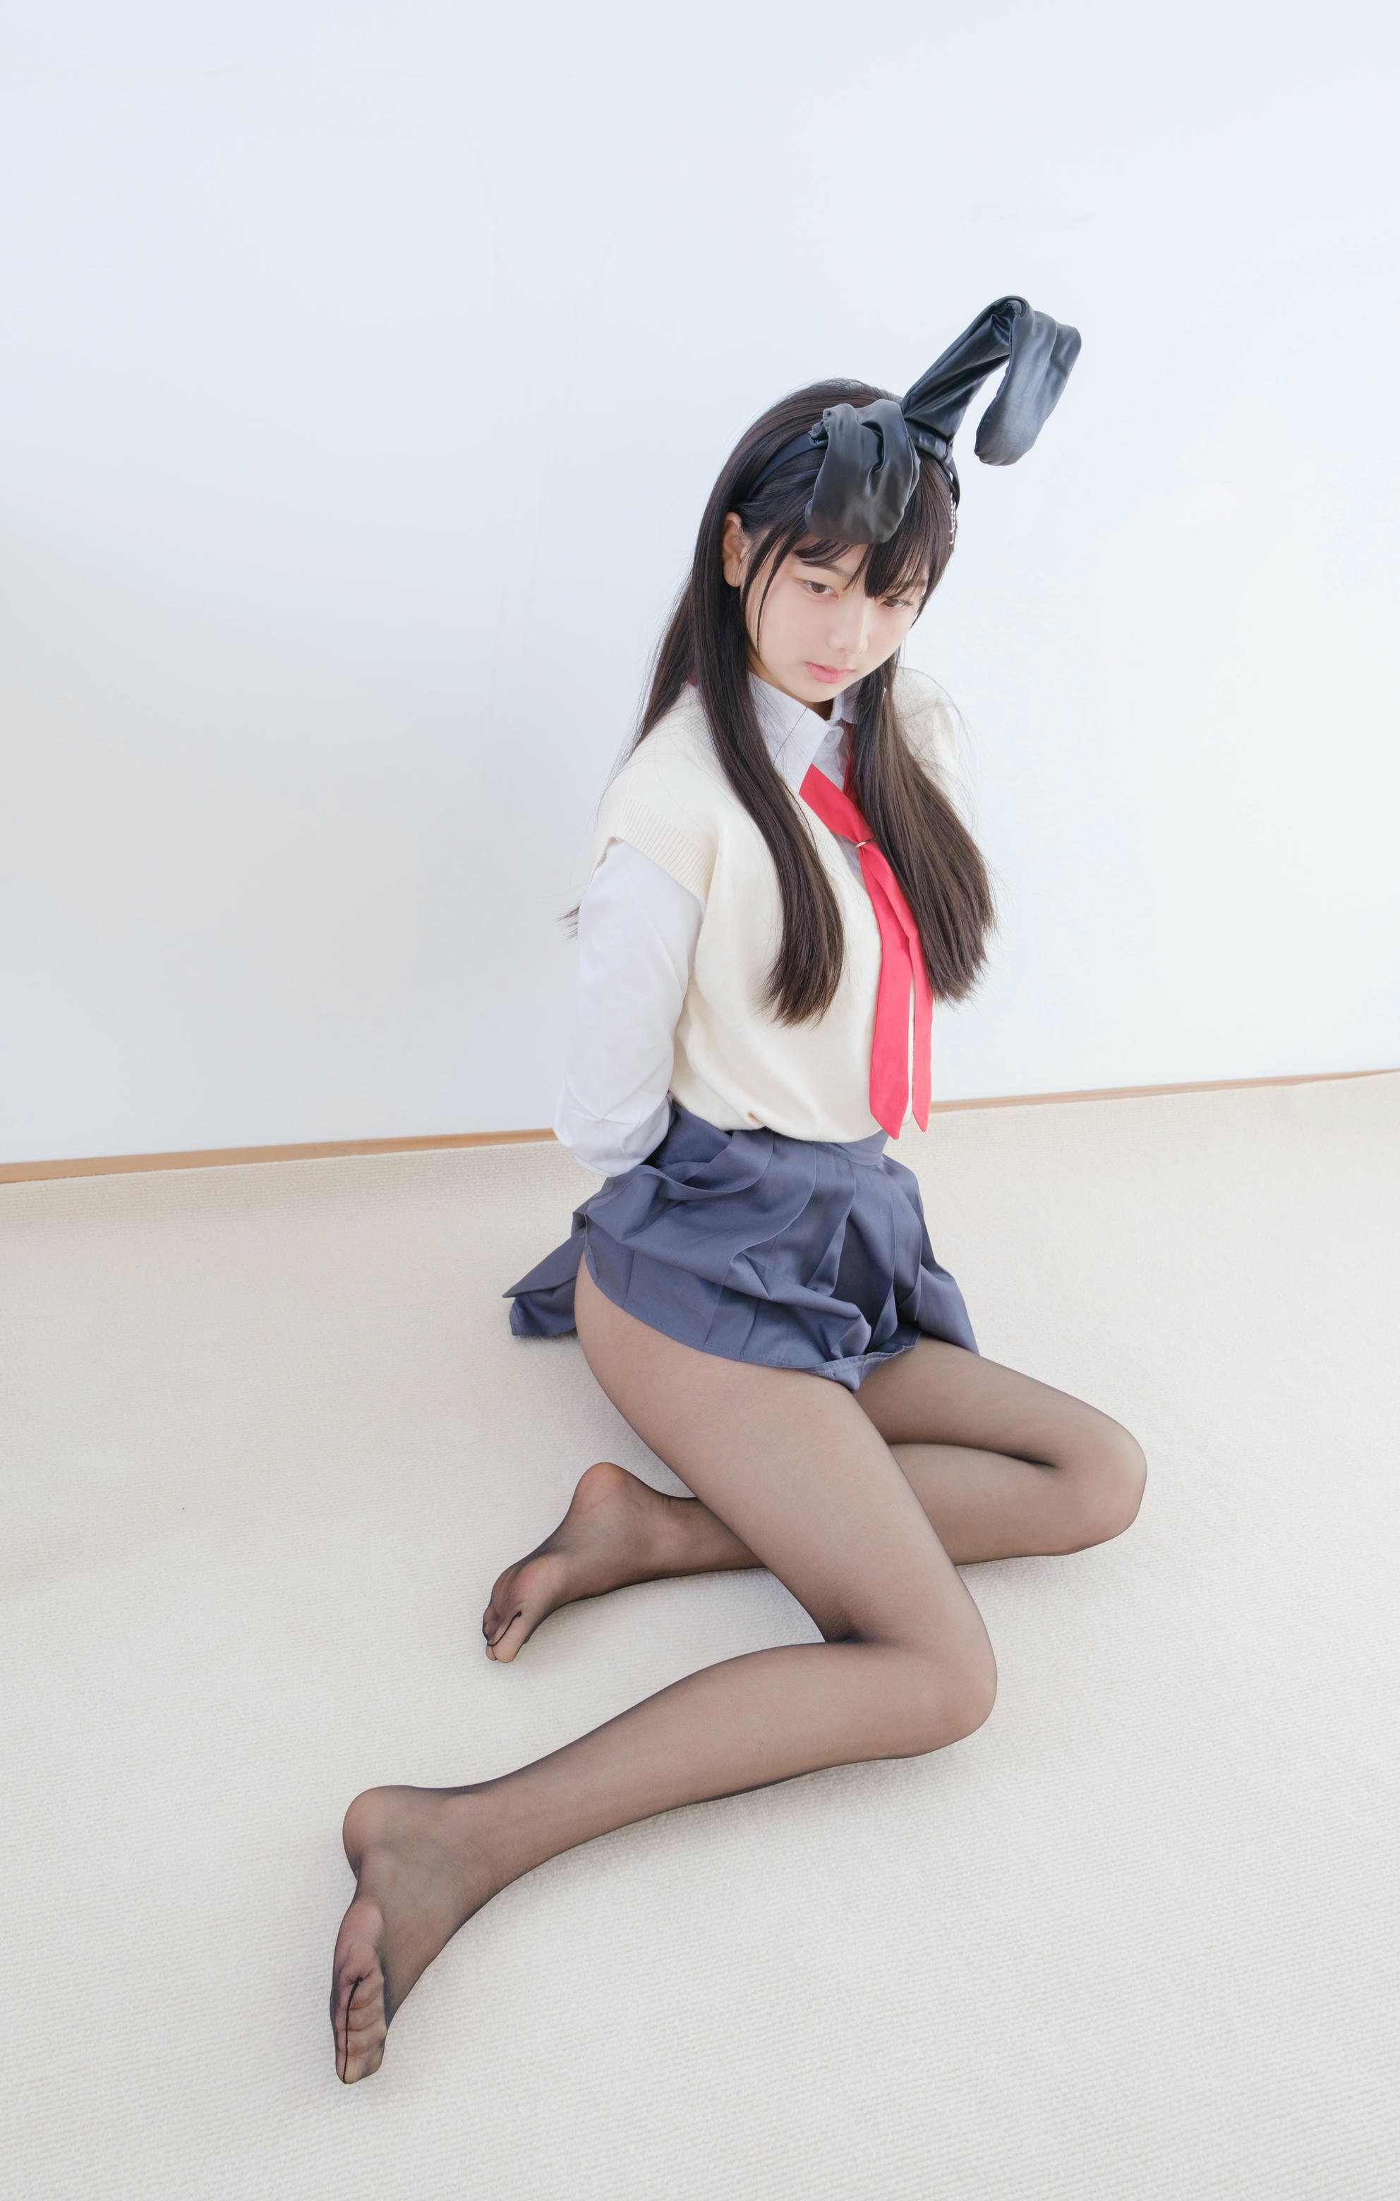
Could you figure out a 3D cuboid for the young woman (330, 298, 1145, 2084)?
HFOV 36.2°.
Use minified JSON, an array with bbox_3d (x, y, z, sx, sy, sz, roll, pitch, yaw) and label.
[{"bbox_3d":[0.005,-0.049,1.494,0.854,0.981,0.618,-14,35,-39],"label":"young woman"}]

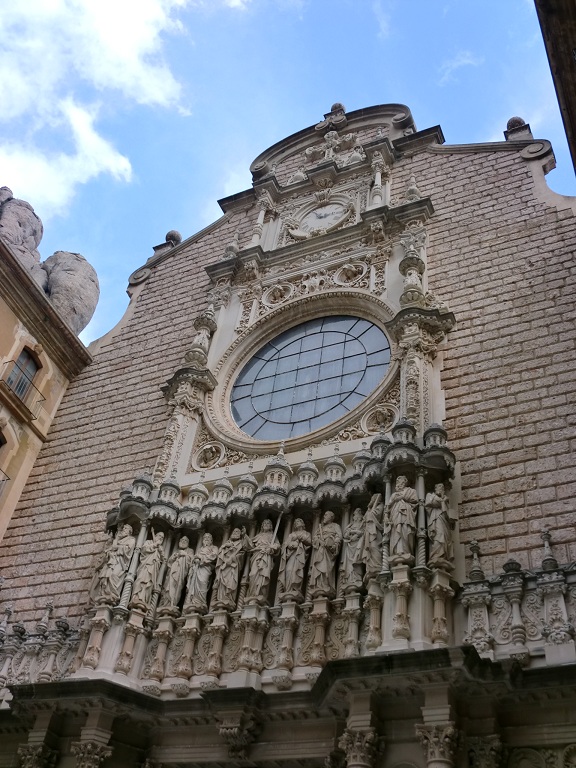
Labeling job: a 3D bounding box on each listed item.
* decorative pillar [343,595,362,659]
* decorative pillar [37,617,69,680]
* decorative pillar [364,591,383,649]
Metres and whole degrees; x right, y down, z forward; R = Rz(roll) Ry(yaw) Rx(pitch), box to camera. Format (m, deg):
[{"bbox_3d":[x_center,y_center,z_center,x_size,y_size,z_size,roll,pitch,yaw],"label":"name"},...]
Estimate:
[{"bbox_3d":[1.242,4.683,14.996,0.350,1.400,0.350,-14,-50,20],"label":"decorative pillar"},{"bbox_3d":[-5.410,6.175,17.909,0.360,1.670,0.360,-14,-50,20],"label":"decorative pillar"},{"bbox_3d":[1.589,4.348,14.472,0.330,1.330,0.330,4,-46,4],"label":"decorative pillar"}]

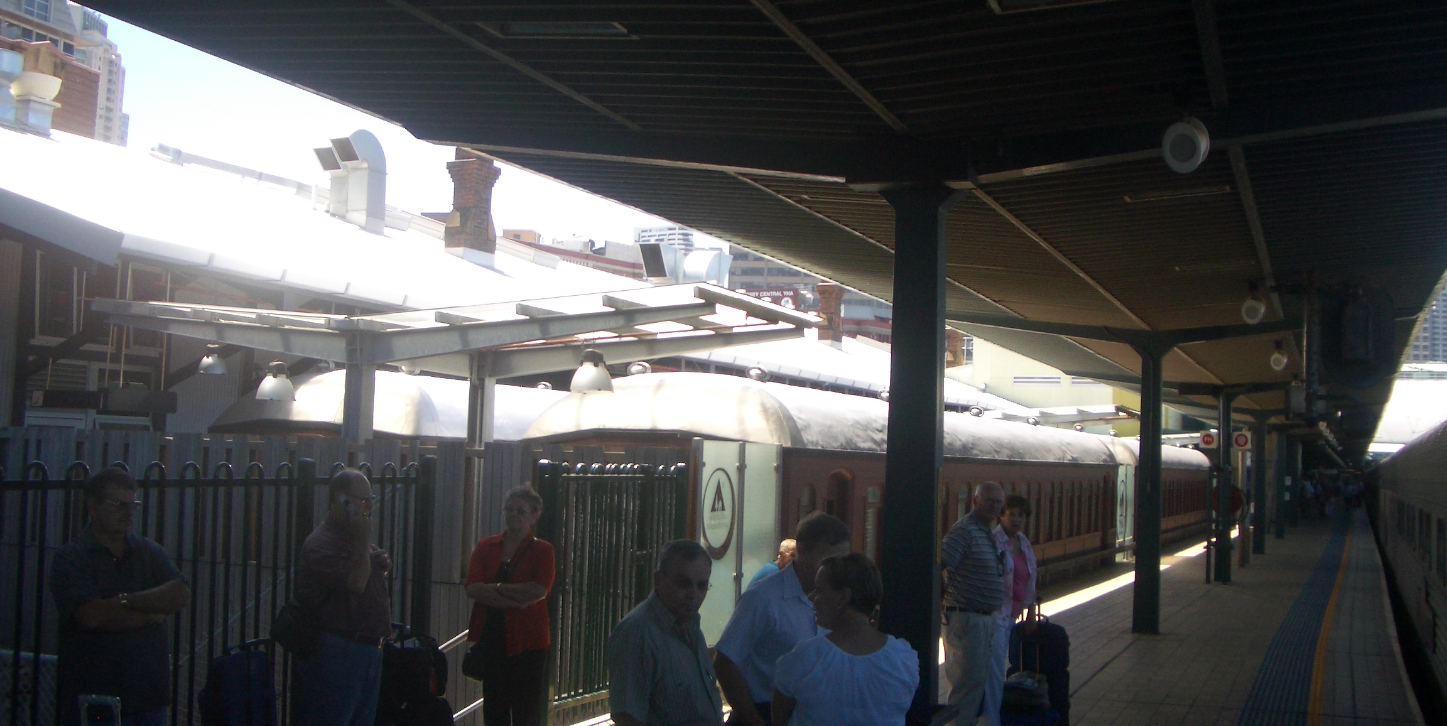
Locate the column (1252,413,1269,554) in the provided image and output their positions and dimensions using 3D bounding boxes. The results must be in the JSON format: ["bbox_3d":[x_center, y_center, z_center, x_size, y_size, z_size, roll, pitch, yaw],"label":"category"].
[{"bbox_3d":[12.386,2.763,33.744,0.300,3.260,0.280,0,-4,24],"label":"column"}]

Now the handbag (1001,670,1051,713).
[{"bbox_3d":[1.916,2.084,9.270,0.310,0.250,0.200,1,-4,12],"label":"handbag"}]

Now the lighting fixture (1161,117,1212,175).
[{"bbox_3d":[2.405,-1.130,7.600,0.150,0.260,0.255,-21,9,-30],"label":"lighting fixture"}]

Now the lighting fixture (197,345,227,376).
[{"bbox_3d":[-7.098,-0.039,20.300,0.400,0.430,0.400,1,-4,0],"label":"lighting fixture"}]

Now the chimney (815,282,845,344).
[{"bbox_3d":[3.544,-1.754,48.070,0.700,2.220,0.980,0,-4,24],"label":"chimney"}]

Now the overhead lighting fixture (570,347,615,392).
[{"bbox_3d":[-1.210,0.068,13.500,0.400,0.420,0.400,1,-4,0],"label":"overhead lighting fixture"}]

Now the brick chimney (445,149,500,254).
[{"bbox_3d":[-5.197,-3.430,30.300,0.750,2.300,1.150,0,-4,22],"label":"brick chimney"}]

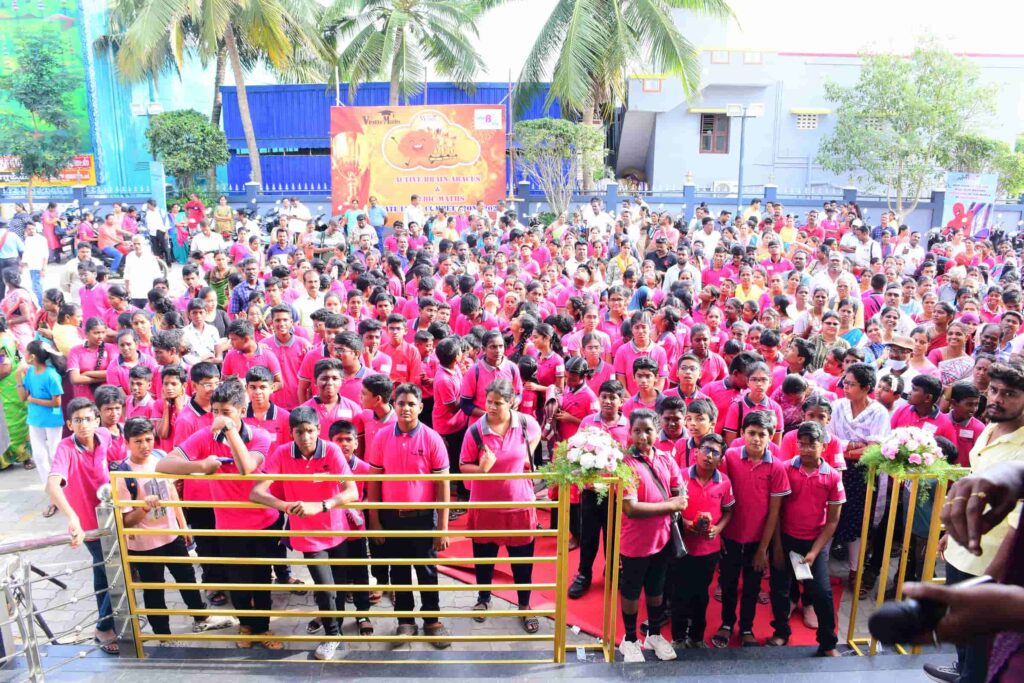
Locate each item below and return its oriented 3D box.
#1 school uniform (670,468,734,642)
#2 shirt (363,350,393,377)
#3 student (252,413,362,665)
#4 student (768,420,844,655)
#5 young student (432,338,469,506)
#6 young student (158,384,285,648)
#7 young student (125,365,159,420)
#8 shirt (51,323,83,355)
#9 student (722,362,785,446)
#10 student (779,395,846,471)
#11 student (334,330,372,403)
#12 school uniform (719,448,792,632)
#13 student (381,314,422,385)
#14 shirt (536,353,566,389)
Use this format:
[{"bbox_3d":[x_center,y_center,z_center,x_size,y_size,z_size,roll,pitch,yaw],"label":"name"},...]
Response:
[{"bbox_3d":[1.032,1.160,4.189,0.380,1.055,0.260,5,14,21],"label":"school uniform"},{"bbox_3d":[-1.086,0.335,6.113,0.380,0.560,0.230,1,14,3],"label":"shirt"},{"bbox_3d":[-1.102,1.014,4.124,0.560,1.430,0.480,-2,13,-8],"label":"student"},{"bbox_3d":[1.730,1.117,4.442,0.450,1.393,0.380,2,14,10],"label":"student"},{"bbox_3d":[-0.486,0.657,6.066,0.310,1.450,0.370,-10,18,-36],"label":"young student"},{"bbox_3d":[-1.630,0.977,4.466,0.580,1.655,0.480,-1,14,-3],"label":"young student"},{"bbox_3d":[-2.322,0.835,4.924,0.400,1.410,0.260,2,13,9],"label":"young student"},{"bbox_3d":[-4.040,0.133,6.996,0.300,0.530,0.360,-4,15,-17],"label":"shirt"},{"bbox_3d":[1.620,0.857,5.363,0.430,1.470,0.300,0,13,0],"label":"student"},{"bbox_3d":[1.790,1.024,4.672,0.420,1.468,0.320,2,14,8],"label":"student"},{"bbox_3d":[-1.180,0.671,5.966,0.460,1.550,0.340,10,17,37],"label":"student"},{"bbox_3d":[1.410,1.165,4.464,0.410,1.160,0.280,3,14,11],"label":"school uniform"},{"bbox_3d":[-0.911,0.557,6.278,0.430,1.540,0.300,4,15,17],"label":"student"},{"bbox_3d":[0.301,0.338,6.165,0.380,0.550,0.240,6,15,23],"label":"shirt"}]

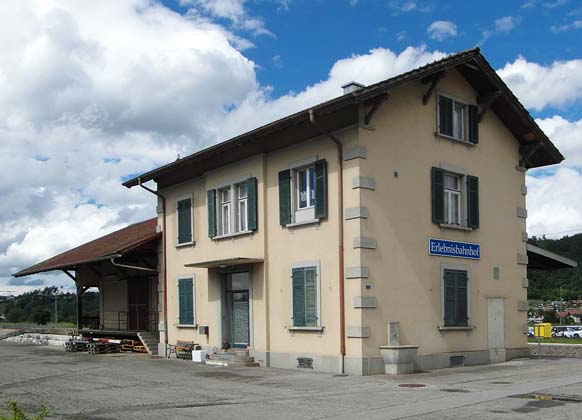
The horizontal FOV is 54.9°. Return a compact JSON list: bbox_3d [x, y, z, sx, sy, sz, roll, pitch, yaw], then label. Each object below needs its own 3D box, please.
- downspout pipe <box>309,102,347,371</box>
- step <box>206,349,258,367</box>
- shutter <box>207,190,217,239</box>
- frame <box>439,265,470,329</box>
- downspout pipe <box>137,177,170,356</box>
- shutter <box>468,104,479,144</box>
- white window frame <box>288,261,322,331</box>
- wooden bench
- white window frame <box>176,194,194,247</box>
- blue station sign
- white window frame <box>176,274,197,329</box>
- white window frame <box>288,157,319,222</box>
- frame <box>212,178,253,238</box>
[{"bbox_3d":[1.018,0.893,16.123,1.300,7.520,0.140,9,-14,-39],"label":"downspout pipe"},{"bbox_3d":[-2.201,5.122,19.413,1.050,0.520,1.950,9,-14,-39],"label":"step"},{"bbox_3d":[-3.065,0.165,21.844,0.060,1.800,0.600,9,-14,-39],"label":"shutter"},{"bbox_3d":[5.458,2.885,18.518,1.663,2.131,0.150,8,-13,-37],"label":"frame"},{"bbox_3d":[-5.815,2.429,24.186,1.250,7.450,0.140,9,-14,-39],"label":"downspout pipe"},{"bbox_3d":[6.719,-3.138,20.494,0.571,1.474,0.060,8,-13,-37],"label":"shutter"},{"bbox_3d":[0.483,2.732,17.877,0.150,2.136,1.534,8,-13,-37],"label":"white window frame"},{"bbox_3d":[-4.165,5.490,21.982,0.620,0.800,1.350,9,-14,-39],"label":"wooden bench"},{"bbox_3d":[-4.556,0.430,24.015,0.150,2.168,1.425,9,-14,-39],"label":"white window frame"},{"bbox_3d":[5.616,1.346,18.939,2.973,0.537,0.060,9,-14,-39],"label":"blue station sign"},{"bbox_3d":[-4.279,3.749,23.075,0.150,2.135,1.693,8,-13,-37],"label":"white window frame"},{"bbox_3d":[0.454,-0.586,18.533,0.150,2.085,1.584,8,-13,-37],"label":"white window frame"},{"bbox_3d":[-2.222,-0.012,21.607,0.150,2.036,2.818,8,-13,-37],"label":"frame"}]

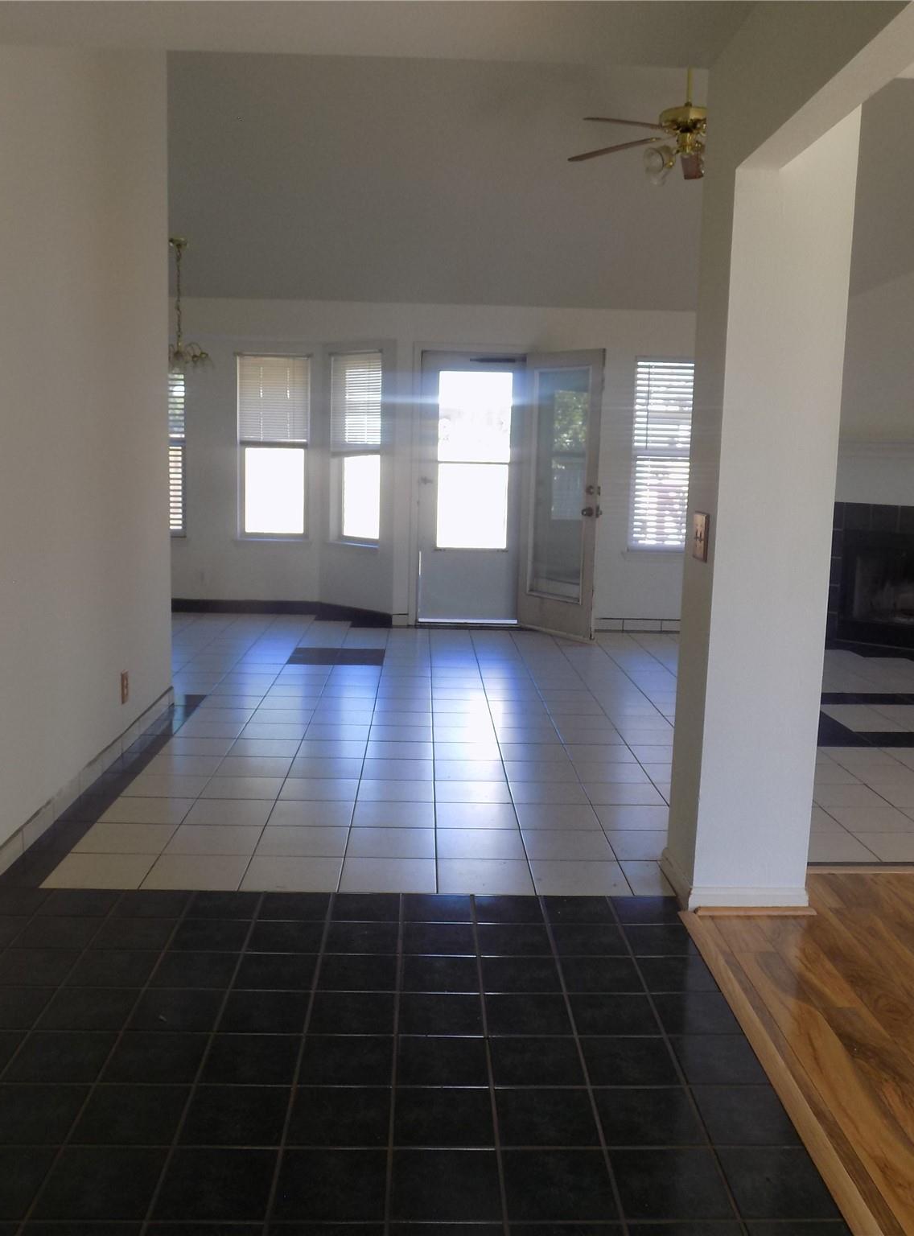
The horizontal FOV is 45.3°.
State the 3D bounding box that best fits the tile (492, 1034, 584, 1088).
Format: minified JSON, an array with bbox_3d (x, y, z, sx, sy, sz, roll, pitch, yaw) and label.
[{"bbox_3d":[0.175,0.981,2.416,0.197,0.010,0.197,1,8,-2],"label":"tile"}]

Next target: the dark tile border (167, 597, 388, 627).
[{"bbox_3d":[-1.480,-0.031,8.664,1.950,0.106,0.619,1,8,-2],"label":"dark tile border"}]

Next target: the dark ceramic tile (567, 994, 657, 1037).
[{"bbox_3d":[0.374,0.958,2.630,0.200,0.010,0.200,1,8,-2],"label":"dark ceramic tile"}]

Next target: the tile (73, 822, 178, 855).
[{"bbox_3d":[-1.135,0.762,3.752,0.300,0.010,0.300,1,8,-2],"label":"tile"}]

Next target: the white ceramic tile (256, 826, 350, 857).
[{"bbox_3d":[-0.529,0.778,3.785,0.301,0.010,0.301,1,8,-2],"label":"white ceramic tile"}]

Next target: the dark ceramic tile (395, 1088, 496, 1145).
[{"bbox_3d":[-0.027,1.015,2.219,0.202,0.010,0.202,1,8,-2],"label":"dark ceramic tile"}]

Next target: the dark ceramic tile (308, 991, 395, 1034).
[{"bbox_3d":[-0.247,0.952,2.625,0.200,0.010,0.200,1,8,-2],"label":"dark ceramic tile"}]

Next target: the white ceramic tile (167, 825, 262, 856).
[{"bbox_3d":[-0.825,0.763,3.746,0.298,0.010,0.298,1,8,-2],"label":"white ceramic tile"}]

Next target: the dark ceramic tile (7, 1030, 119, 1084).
[{"bbox_3d":[-0.857,0.960,2.381,0.197,0.010,0.197,1,8,-2],"label":"dark ceramic tile"}]

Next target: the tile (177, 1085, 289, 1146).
[{"bbox_3d":[-0.444,1.006,2.209,0.199,0.010,0.199,1,8,-2],"label":"tile"}]

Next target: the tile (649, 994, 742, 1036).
[{"bbox_3d":[0.576,0.967,2.655,0.182,0.010,0.199,1,8,-2],"label":"tile"}]

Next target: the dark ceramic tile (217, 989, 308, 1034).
[{"bbox_3d":[-0.456,0.945,2.621,0.199,0.010,0.199,1,8,-2],"label":"dark ceramic tile"}]

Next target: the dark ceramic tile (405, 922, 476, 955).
[{"bbox_3d":[-0.049,0.896,3.040,0.200,0.010,0.200,1,8,-2],"label":"dark ceramic tile"}]

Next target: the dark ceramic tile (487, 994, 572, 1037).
[{"bbox_3d":[0.168,0.958,2.641,0.199,0.010,0.199,1,8,-2],"label":"dark ceramic tile"}]

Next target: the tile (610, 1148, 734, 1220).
[{"bbox_3d":[0.391,1.045,2.015,0.197,0.010,0.197,1,8,-2],"label":"tile"}]

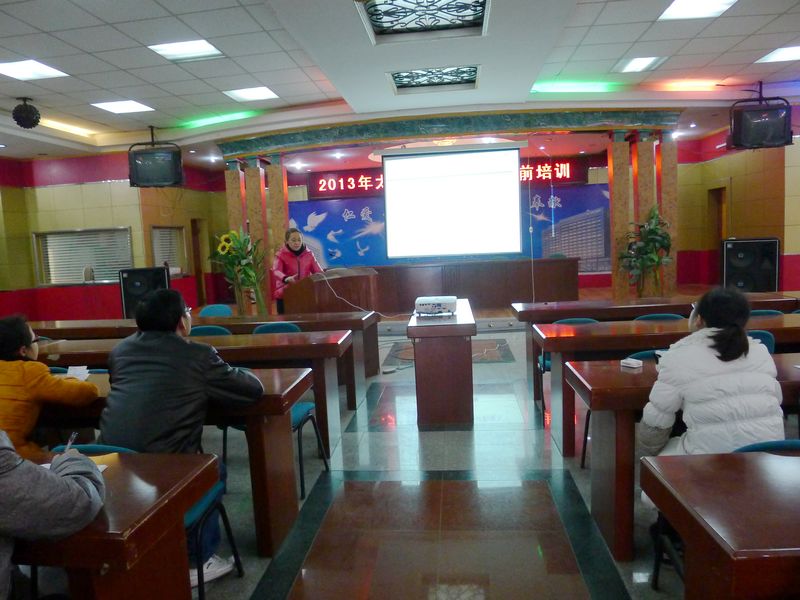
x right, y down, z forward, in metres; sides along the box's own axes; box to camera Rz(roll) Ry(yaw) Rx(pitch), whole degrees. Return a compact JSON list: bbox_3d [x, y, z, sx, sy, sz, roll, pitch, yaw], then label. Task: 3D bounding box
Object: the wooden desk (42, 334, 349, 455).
[{"bbox_3d":[-1.399,0.665,3.895,2.114,0.766,0.515,-2,6,6],"label":"wooden desk"}]

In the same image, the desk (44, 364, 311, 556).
[{"bbox_3d":[-1.492,0.803,2.826,2.100,0.770,0.510,-2,7,6],"label":"desk"}]

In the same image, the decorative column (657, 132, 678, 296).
[{"bbox_3d":[4.240,-1.316,8.759,0.250,2.629,0.250,-2,7,6],"label":"decorative column"}]

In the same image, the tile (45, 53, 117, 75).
[{"bbox_3d":[-3.407,-2.524,5.954,0.600,0.020,0.590,-2,6,6],"label":"tile"}]

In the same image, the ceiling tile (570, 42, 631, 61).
[{"bbox_3d":[2.261,-2.782,6.272,0.600,0.020,0.600,-2,7,6],"label":"ceiling tile"}]

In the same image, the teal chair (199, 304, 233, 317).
[{"bbox_3d":[-1.915,0.459,5.862,0.450,0.800,0.520,-4,6,-8],"label":"teal chair"}]

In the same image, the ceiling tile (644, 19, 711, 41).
[{"bbox_3d":[2.833,-2.786,5.715,0.600,0.020,0.600,-2,6,6],"label":"ceiling tile"}]

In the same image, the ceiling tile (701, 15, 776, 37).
[{"bbox_3d":[3.465,-2.814,5.716,0.600,0.020,0.590,-2,6,6],"label":"ceiling tile"}]

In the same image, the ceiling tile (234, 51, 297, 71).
[{"bbox_3d":[-1.448,-2.602,6.067,0.600,0.020,0.600,-2,6,6],"label":"ceiling tile"}]

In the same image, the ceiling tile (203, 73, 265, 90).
[{"bbox_3d":[-2.054,-2.687,6.878,0.600,0.020,0.590,-2,6,6],"label":"ceiling tile"}]

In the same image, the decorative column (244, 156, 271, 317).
[{"bbox_3d":[-2.416,-1.059,9.440,0.250,2.629,0.250,-2,7,6],"label":"decorative column"}]

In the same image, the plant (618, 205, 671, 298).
[{"bbox_3d":[3.397,-0.504,7.676,0.700,1.550,0.660,-2,6,6],"label":"plant"}]

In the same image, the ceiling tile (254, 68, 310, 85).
[{"bbox_3d":[-1.424,-2.699,6.723,0.600,0.020,0.590,-2,6,6],"label":"ceiling tile"}]

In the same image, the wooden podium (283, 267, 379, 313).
[{"bbox_3d":[-0.799,0.198,6.755,1.000,1.040,0.600,-9,9,-44],"label":"wooden podium"}]

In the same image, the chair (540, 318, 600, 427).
[{"bbox_3d":[1.274,0.505,4.129,0.450,0.790,0.520,-2,6,6],"label":"chair"}]

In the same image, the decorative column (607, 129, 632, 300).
[{"bbox_3d":[3.447,-1.280,8.739,0.270,2.640,0.300,-2,7,6],"label":"decorative column"}]

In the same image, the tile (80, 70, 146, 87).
[{"bbox_3d":[-3.364,-2.590,6.536,0.600,0.020,0.590,-2,6,6],"label":"tile"}]

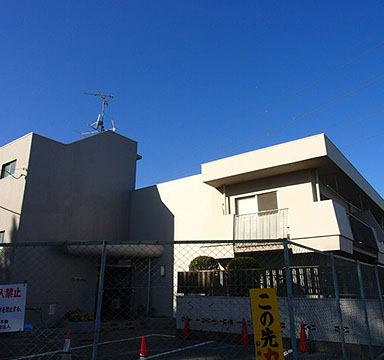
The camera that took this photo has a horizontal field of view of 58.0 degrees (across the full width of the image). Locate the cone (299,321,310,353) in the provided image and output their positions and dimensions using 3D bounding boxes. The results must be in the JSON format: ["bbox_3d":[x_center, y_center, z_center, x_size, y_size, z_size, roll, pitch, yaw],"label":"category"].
[{"bbox_3d":[2.810,3.977,8.803,0.320,0.700,0.320,-5,-18,16],"label":"cone"}]

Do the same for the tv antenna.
[{"bbox_3d":[-4.645,-3.383,17.504,1.450,2.050,0.950,4,-18,-13],"label":"tv antenna"}]

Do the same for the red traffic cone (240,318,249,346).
[{"bbox_3d":[1.553,4.443,10.203,0.320,0.700,0.320,-2,-17,8],"label":"red traffic cone"}]

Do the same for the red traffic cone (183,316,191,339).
[{"bbox_3d":[-0.147,4.832,11.403,0.320,0.700,0.320,0,-17,-1],"label":"red traffic cone"}]

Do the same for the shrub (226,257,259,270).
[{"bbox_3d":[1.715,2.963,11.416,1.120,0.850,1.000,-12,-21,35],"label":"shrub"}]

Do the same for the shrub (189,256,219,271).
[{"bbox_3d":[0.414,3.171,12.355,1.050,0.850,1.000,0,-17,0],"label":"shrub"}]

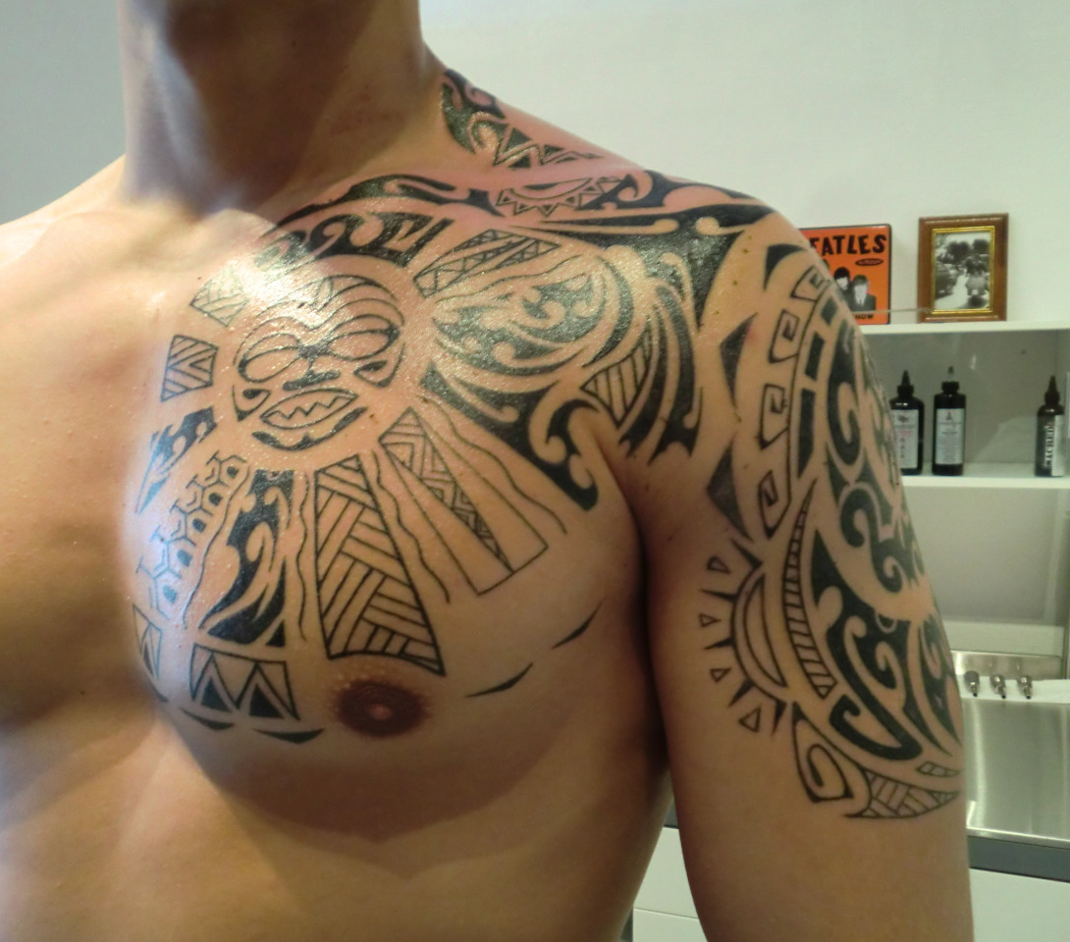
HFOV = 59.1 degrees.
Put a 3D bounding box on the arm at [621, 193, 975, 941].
[{"bbox_3d":[0.121,0.059,0.425,0.145,0.352,0.138,-8,9,17],"label":"arm"}]

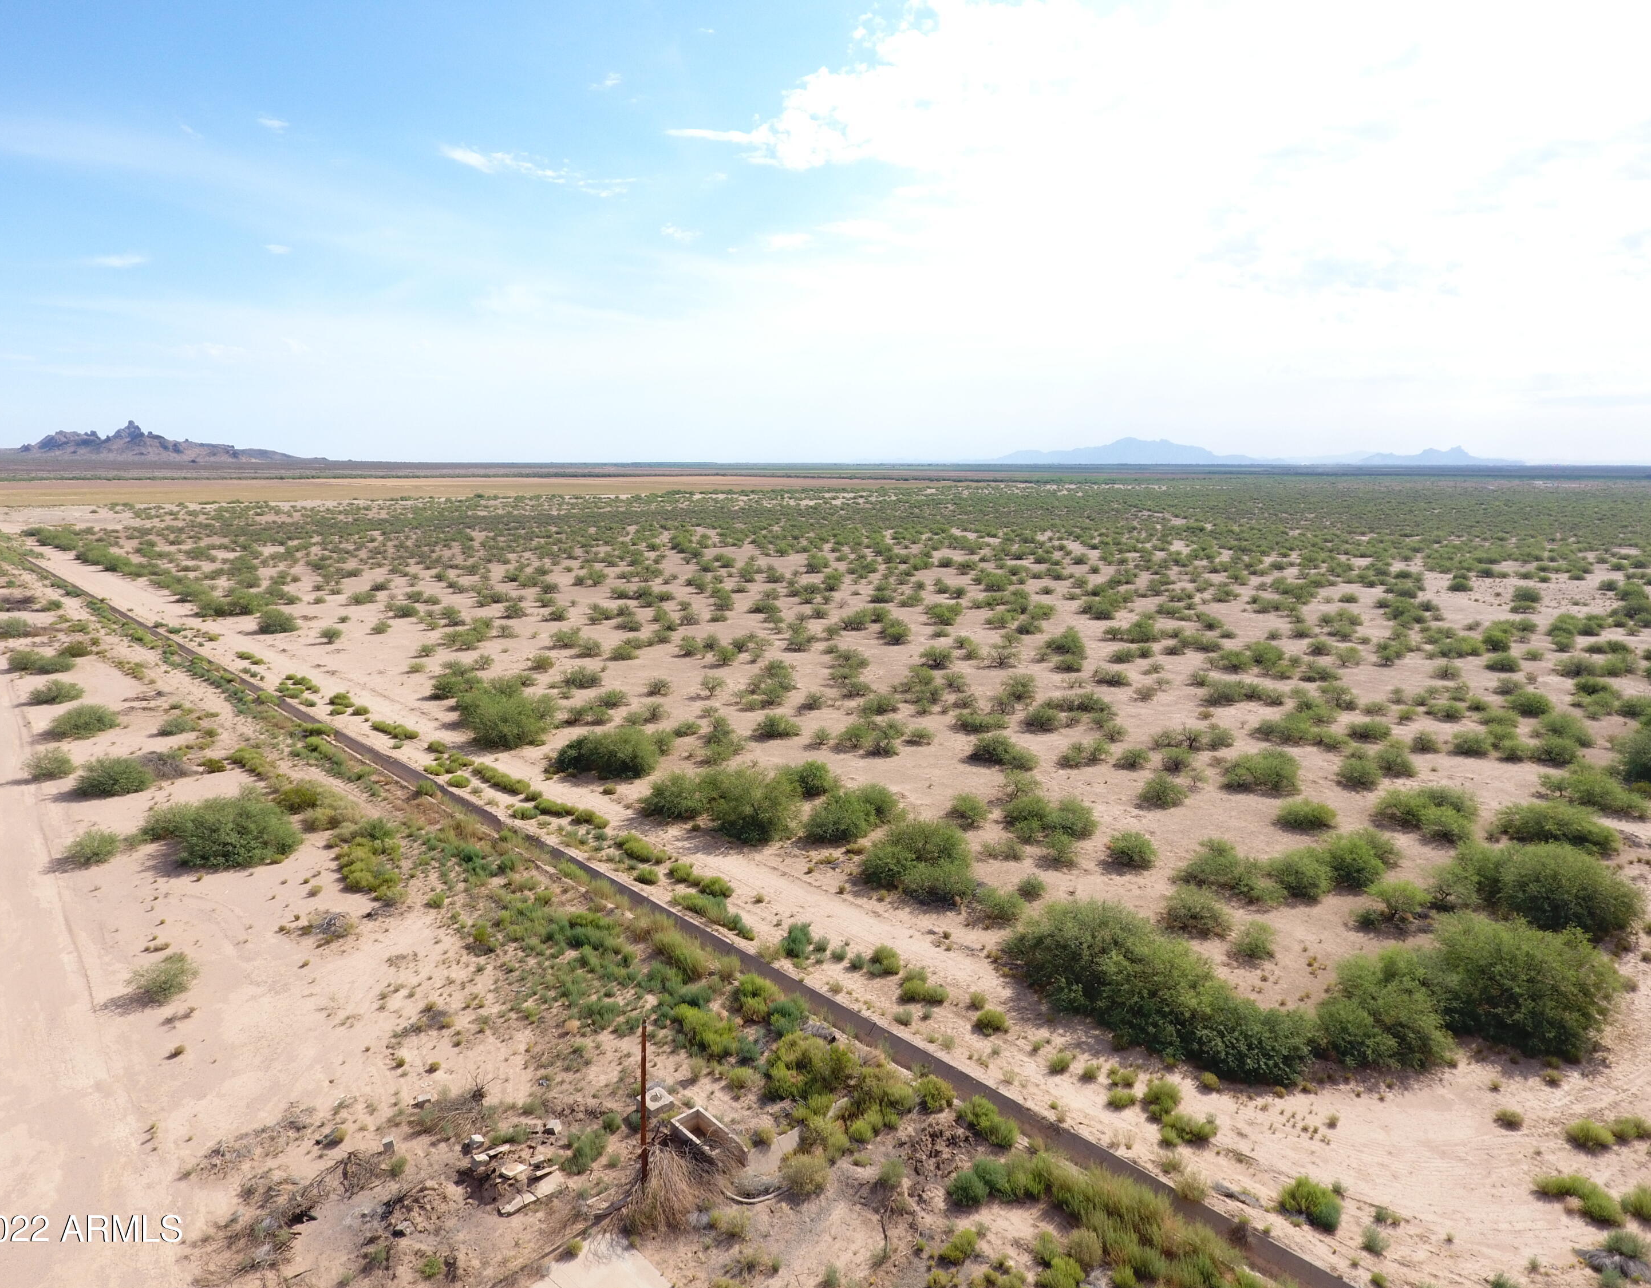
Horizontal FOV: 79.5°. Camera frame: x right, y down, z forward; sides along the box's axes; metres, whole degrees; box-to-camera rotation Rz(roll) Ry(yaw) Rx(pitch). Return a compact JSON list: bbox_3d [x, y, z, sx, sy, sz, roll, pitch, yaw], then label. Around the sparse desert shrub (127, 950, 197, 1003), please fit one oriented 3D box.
[{"bbox_3d":[-23.284,11.627,34.898,2.125,1.436,1.870,-7,13,-35],"label":"sparse desert shrub"}]

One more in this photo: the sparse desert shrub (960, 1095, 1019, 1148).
[{"bbox_3d":[3.942,11.523,24.078,0.912,0.749,1.823,-8,13,-38],"label":"sparse desert shrub"}]

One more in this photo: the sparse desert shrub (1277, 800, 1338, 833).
[{"bbox_3d":[21.627,7.612,44.628,2.507,1.172,1.880,5,11,27],"label":"sparse desert shrub"}]

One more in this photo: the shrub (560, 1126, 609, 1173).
[{"bbox_3d":[-5.614,11.794,23.171,0.756,0.510,1.511,5,11,24],"label":"shrub"}]

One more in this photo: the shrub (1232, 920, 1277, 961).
[{"bbox_3d":[16.371,11.230,37.884,1.601,1.361,1.409,5,11,25],"label":"shrub"}]

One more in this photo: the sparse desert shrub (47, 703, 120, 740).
[{"bbox_3d":[-50.752,5.135,67.827,3.981,2.204,3.504,-8,13,-37],"label":"sparse desert shrub"}]

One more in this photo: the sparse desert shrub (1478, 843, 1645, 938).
[{"bbox_3d":[30.269,9.893,40.981,5.589,2.953,4.918,8,13,37],"label":"sparse desert shrub"}]

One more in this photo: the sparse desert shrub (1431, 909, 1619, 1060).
[{"bbox_3d":[19.805,9.455,28.250,4.544,3.380,3.862,8,13,37],"label":"sparse desert shrub"}]

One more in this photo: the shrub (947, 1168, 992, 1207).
[{"bbox_3d":[3.649,13.809,25.333,1.086,0.735,0.869,2,11,9],"label":"shrub"}]

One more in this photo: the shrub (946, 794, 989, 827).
[{"bbox_3d":[7.424,8.551,51.788,2.290,1.577,2.015,2,10,8],"label":"shrub"}]

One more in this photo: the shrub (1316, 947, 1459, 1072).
[{"bbox_3d":[15.483,9.862,27.455,3.336,2.848,3.002,6,12,31],"label":"shrub"}]

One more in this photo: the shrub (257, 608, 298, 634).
[{"bbox_3d":[-60.071,-2.672,108.869,4.003,2.738,3.523,-6,12,-29],"label":"shrub"}]

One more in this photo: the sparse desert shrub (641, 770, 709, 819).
[{"bbox_3d":[-6.983,6.869,46.134,3.149,2.009,2.677,-2,10,-9],"label":"sparse desert shrub"}]

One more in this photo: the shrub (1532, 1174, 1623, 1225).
[{"bbox_3d":[18.890,13.902,24.945,1.841,0.776,0.829,9,13,39],"label":"shrub"}]

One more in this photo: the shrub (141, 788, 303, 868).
[{"bbox_3d":[-24.917,7.414,41.155,5.738,2.658,3.730,-6,12,-32],"label":"shrub"}]

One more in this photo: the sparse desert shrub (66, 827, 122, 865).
[{"bbox_3d":[-29.903,8.182,40.466,1.855,1.376,1.577,-8,13,-37],"label":"sparse desert shrub"}]

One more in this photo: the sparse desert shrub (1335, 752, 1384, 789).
[{"bbox_3d":[27.020,6.332,50.138,2.033,1.743,1.728,6,12,29],"label":"sparse desert shrub"}]

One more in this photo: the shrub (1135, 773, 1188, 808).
[{"bbox_3d":[18.599,7.966,54.801,2.743,1.706,2.414,4,11,19],"label":"shrub"}]

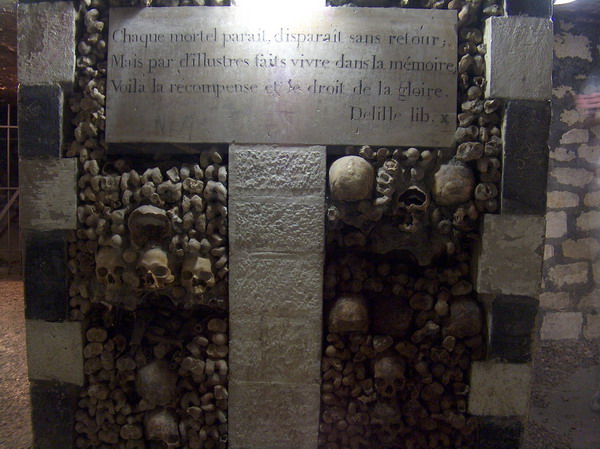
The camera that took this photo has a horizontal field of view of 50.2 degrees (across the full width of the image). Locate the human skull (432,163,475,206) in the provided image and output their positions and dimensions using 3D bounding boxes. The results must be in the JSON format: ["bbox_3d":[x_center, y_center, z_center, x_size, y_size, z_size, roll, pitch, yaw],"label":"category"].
[{"bbox_3d":[0.508,-0.133,2.130,0.137,0.142,0.170,1,6,3],"label":"human skull"}]

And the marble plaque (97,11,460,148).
[{"bbox_3d":[-0.059,-0.467,2.030,1.100,0.430,0.050,1,4,0],"label":"marble plaque"}]

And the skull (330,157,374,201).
[{"bbox_3d":[0.171,-0.152,2.120,0.145,0.145,0.175,1,6,0],"label":"skull"}]

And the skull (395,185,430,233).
[{"bbox_3d":[0.376,-0.053,2.140,0.130,0.160,0.165,2,6,14],"label":"skull"}]

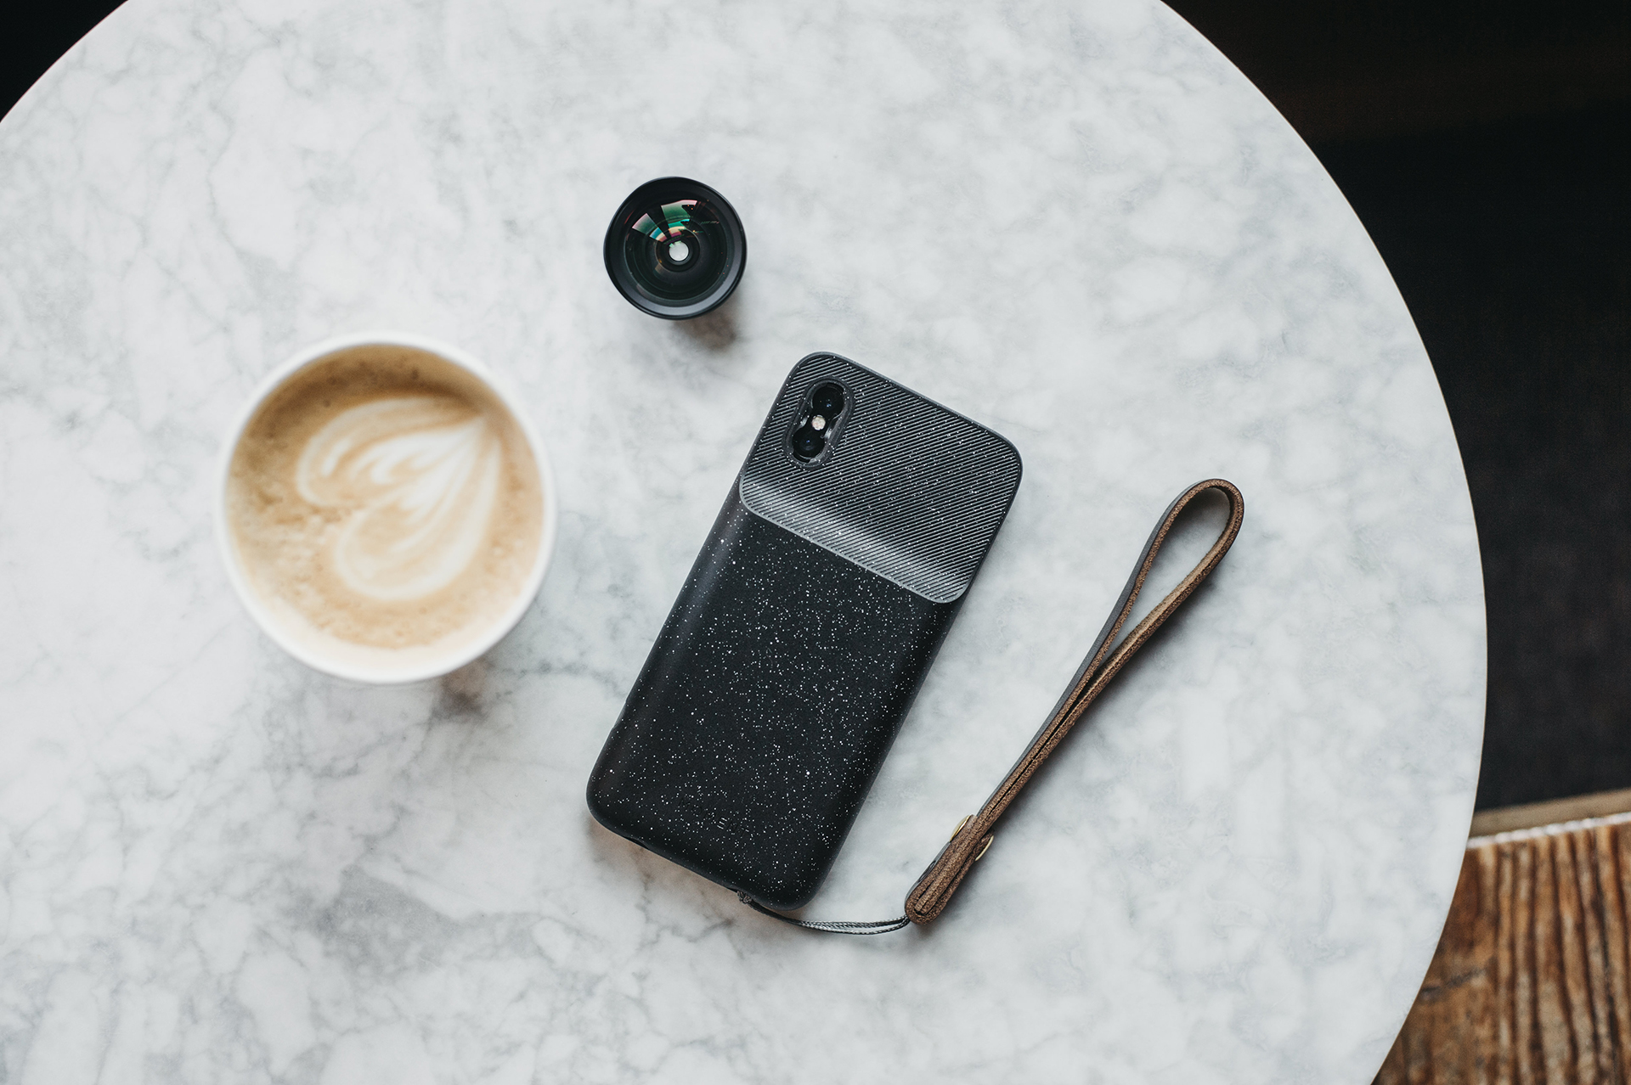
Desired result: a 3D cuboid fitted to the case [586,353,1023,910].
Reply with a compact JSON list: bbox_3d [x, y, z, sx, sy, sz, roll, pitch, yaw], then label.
[{"bbox_3d":[-0.003,0.027,0.662,0.076,0.017,0.155,26,93,-2],"label":"case"}]

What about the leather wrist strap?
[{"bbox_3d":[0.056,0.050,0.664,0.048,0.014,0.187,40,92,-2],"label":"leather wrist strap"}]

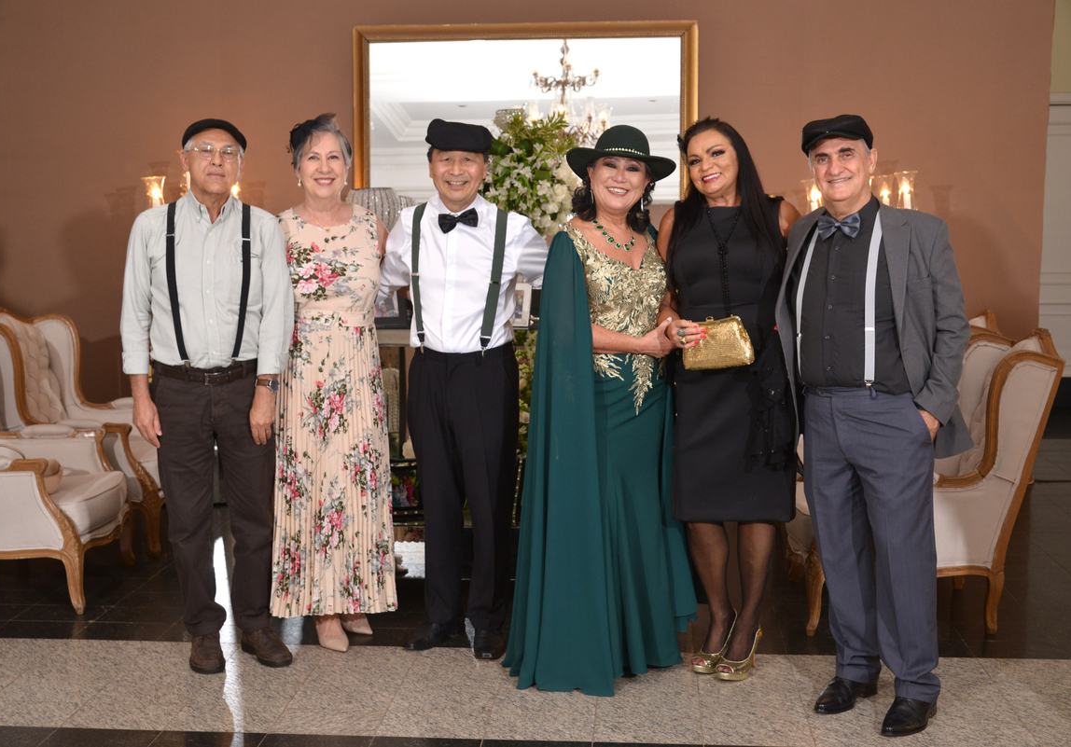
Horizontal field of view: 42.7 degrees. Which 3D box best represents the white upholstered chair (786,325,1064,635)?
[{"bbox_3d":[1.337,0.346,4.851,0.890,1.010,0.750,0,8,5],"label":"white upholstered chair"}]

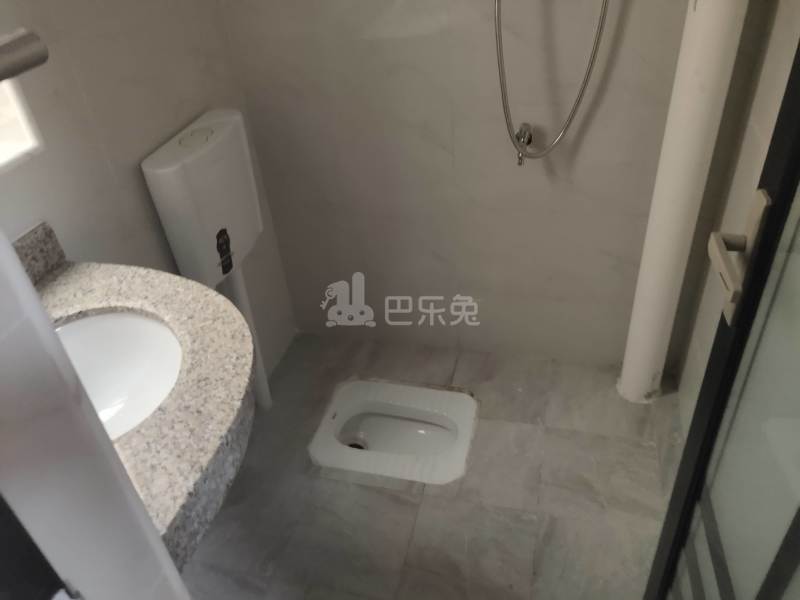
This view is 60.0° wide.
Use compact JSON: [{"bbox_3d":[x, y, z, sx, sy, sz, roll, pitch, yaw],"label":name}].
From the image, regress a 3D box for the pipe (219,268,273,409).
[{"bbox_3d":[-0.431,0.106,1.977,0.040,0.550,0.040,5,38,13],"label":"pipe"}]

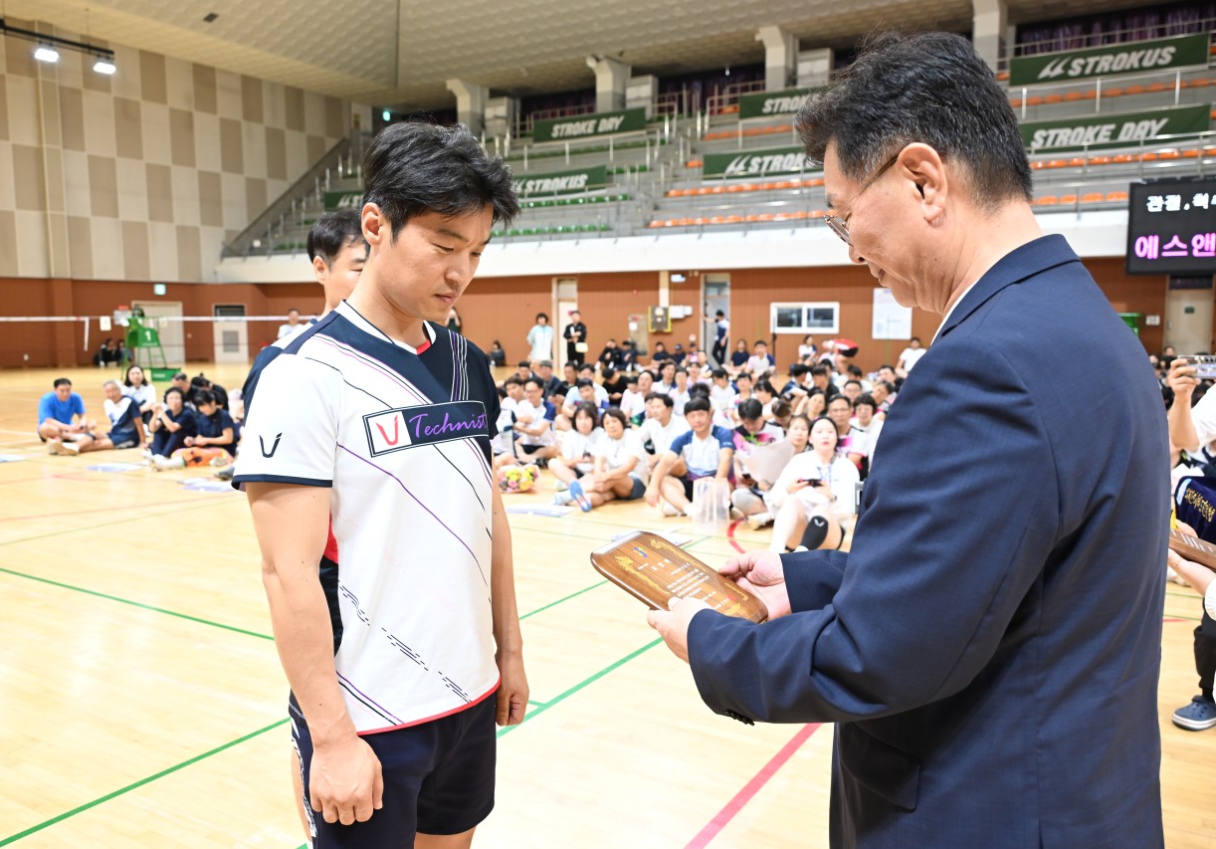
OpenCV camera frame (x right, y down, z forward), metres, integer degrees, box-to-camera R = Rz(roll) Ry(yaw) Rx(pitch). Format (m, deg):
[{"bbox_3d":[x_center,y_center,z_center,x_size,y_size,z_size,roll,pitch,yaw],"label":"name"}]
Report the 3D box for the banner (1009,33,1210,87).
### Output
[{"bbox_3d":[12.203,-8.915,24.322,4.378,0.700,0.050,4,7,32],"label":"banner"}]

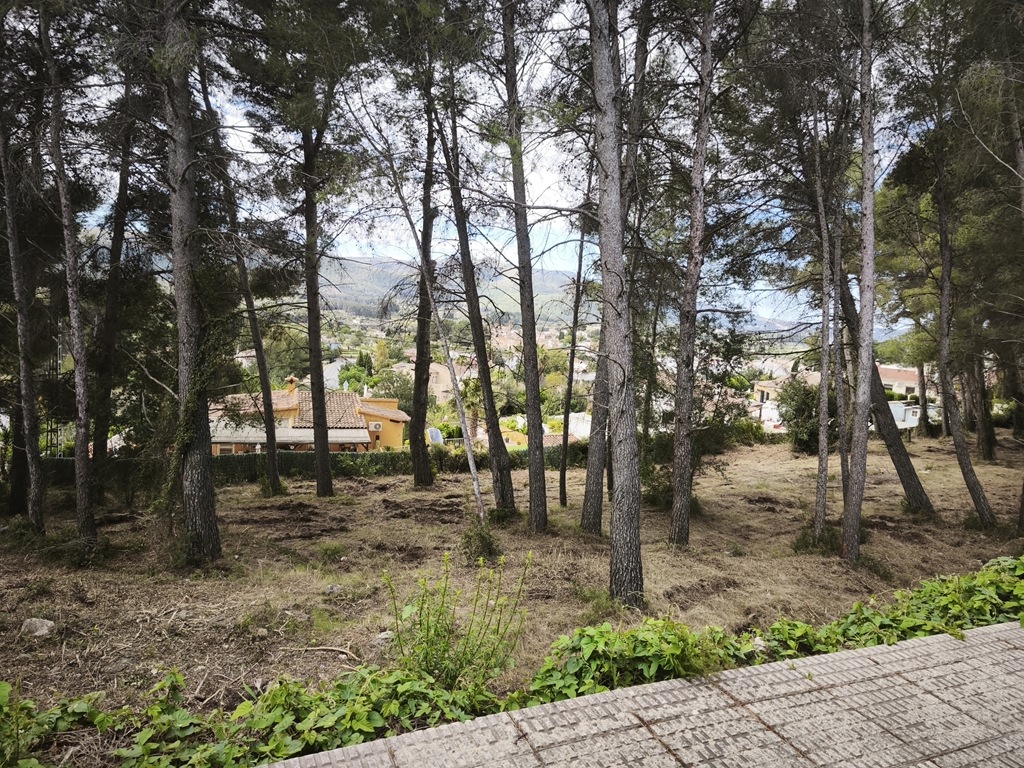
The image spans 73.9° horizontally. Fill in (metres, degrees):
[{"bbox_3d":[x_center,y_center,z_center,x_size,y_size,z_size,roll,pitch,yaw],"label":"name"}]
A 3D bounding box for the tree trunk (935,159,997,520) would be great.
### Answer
[{"bbox_3d":[7.190,-0.574,11.000,0.501,6.041,0.320,-11,6,1],"label":"tree trunk"}]

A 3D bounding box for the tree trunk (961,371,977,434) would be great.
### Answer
[{"bbox_3d":[14.869,0.608,22.185,0.307,2.007,0.300,-10,6,1],"label":"tree trunk"}]

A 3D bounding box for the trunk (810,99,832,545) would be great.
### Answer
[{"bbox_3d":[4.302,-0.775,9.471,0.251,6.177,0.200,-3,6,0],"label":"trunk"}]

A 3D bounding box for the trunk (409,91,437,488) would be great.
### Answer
[{"bbox_3d":[-1.547,-1.591,12.029,0.440,6.893,0.380,1,6,-7],"label":"trunk"}]

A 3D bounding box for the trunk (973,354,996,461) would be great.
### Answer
[{"bbox_3d":[12.602,0.625,18.165,0.370,2.864,0.360,-9,6,1],"label":"trunk"}]

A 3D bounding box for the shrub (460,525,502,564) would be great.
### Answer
[{"bbox_3d":[-0.336,1.769,7.500,0.449,0.385,0.450,3,6,-2],"label":"shrub"}]

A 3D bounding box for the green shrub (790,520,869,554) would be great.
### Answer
[{"bbox_3d":[4.532,2.184,9.681,1.020,0.450,0.800,0,6,0],"label":"green shrub"}]

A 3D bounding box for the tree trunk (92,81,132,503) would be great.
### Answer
[{"bbox_3d":[-7.282,-1.572,12.404,0.312,7.668,0.300,7,6,-1],"label":"tree trunk"}]

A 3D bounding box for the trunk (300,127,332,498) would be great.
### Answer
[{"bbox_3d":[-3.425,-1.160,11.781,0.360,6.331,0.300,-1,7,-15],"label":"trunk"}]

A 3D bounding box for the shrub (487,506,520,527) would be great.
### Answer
[{"bbox_3d":[-0.125,1.947,10.000,0.485,0.245,0.450,4,6,0],"label":"shrub"}]

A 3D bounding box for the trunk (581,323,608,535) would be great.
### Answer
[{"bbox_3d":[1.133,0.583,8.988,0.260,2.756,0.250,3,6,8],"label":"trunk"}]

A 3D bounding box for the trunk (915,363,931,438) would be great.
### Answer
[{"bbox_3d":[13.365,0.545,22.178,0.340,2.510,0.330,-6,6,1],"label":"trunk"}]

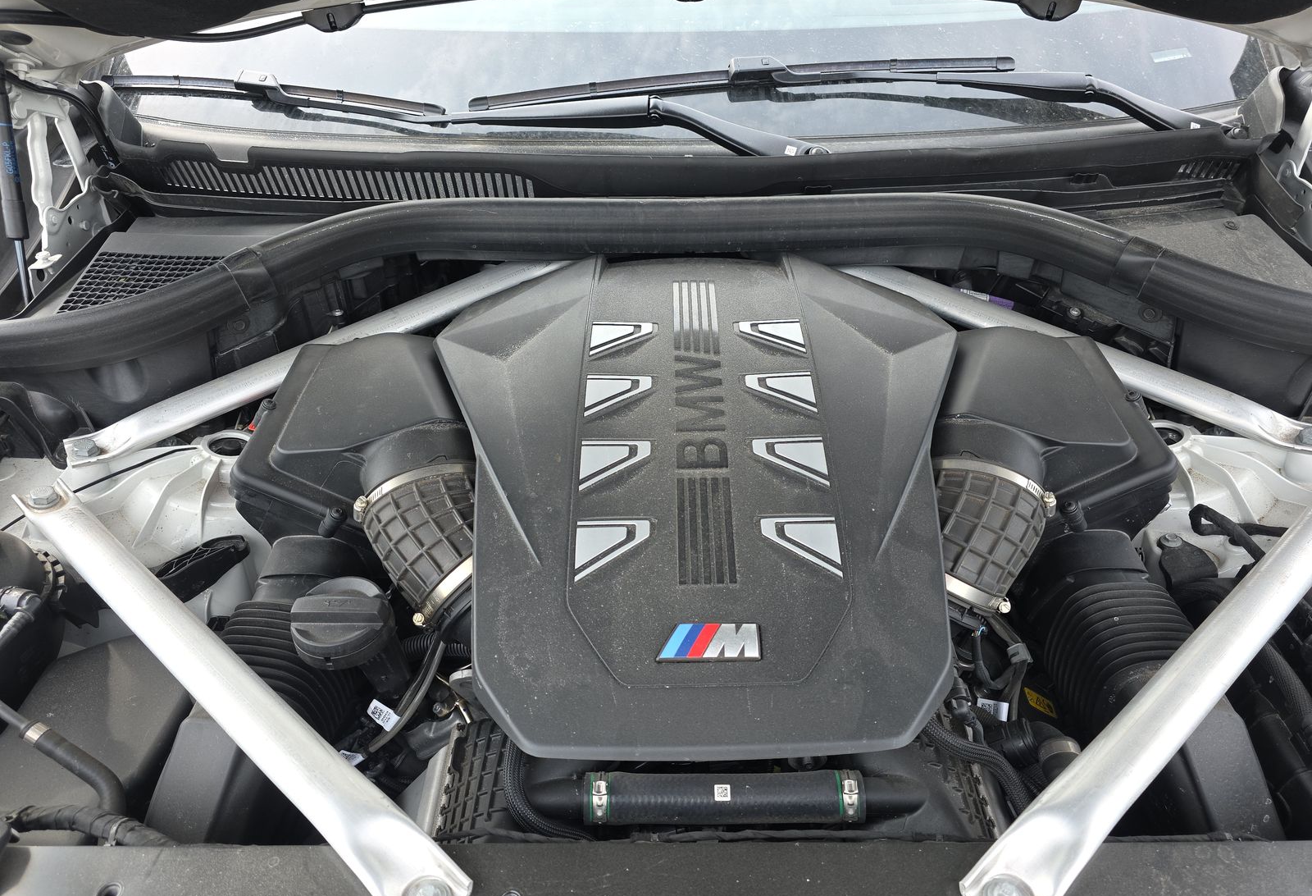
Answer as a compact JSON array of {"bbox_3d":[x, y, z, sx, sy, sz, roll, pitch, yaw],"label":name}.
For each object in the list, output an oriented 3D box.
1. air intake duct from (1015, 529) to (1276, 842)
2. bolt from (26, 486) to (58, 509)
[{"bbox_3d":[0.400,0.218,0.750,0.165,0.180,0.260,0,39,0],"label":"air intake duct"},{"bbox_3d":[-0.574,0.046,0.815,0.026,0.012,0.026,0,39,0],"label":"bolt"}]

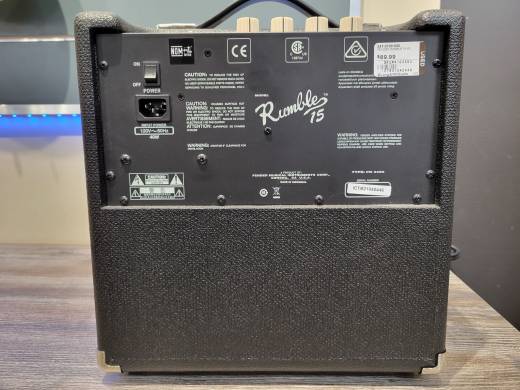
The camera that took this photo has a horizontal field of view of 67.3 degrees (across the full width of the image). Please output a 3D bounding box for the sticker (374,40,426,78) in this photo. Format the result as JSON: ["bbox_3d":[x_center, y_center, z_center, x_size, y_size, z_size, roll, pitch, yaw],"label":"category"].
[{"bbox_3d":[0.123,-0.120,0.346,0.045,0.030,0.001,0,8,0],"label":"sticker"}]

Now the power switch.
[{"bbox_3d":[-0.096,-0.107,0.345,0.016,0.021,0.009,0,8,0],"label":"power switch"}]

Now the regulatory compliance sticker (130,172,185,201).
[{"bbox_3d":[-0.095,-0.008,0.361,0.051,0.026,0.001,0,8,0],"label":"regulatory compliance sticker"}]

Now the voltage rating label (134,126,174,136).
[{"bbox_3d":[-0.096,-0.058,0.355,0.036,0.008,0.001,0,8,0],"label":"voltage rating label"}]

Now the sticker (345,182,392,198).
[{"bbox_3d":[0.100,-0.005,0.362,0.043,0.015,0.001,0,8,0],"label":"sticker"}]

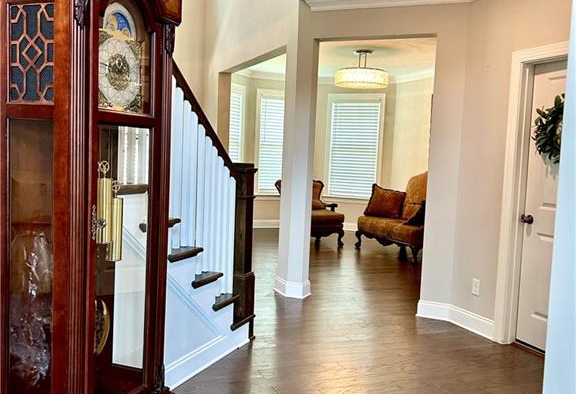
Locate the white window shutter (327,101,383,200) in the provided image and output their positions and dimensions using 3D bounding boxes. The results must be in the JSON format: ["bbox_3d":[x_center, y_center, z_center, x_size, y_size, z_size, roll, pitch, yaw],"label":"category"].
[{"bbox_3d":[1.171,-0.848,10.130,0.884,1.691,0.070,4,5,23],"label":"white window shutter"}]

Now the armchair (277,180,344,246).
[{"bbox_3d":[0.320,0.216,8.569,0.750,0.980,0.800,0,5,-25],"label":"armchair"}]

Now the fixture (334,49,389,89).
[{"bbox_3d":[0.993,-1.695,7.578,0.699,0.470,0.699,2,4,0],"label":"fixture"}]

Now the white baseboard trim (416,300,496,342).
[{"bbox_3d":[1.367,0.980,4.636,0.143,0.130,0.755,-1,5,-34],"label":"white baseboard trim"}]

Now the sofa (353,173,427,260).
[{"bbox_3d":[1.664,0.225,8.015,0.800,1.150,1.280,-1,5,-33],"label":"sofa"}]

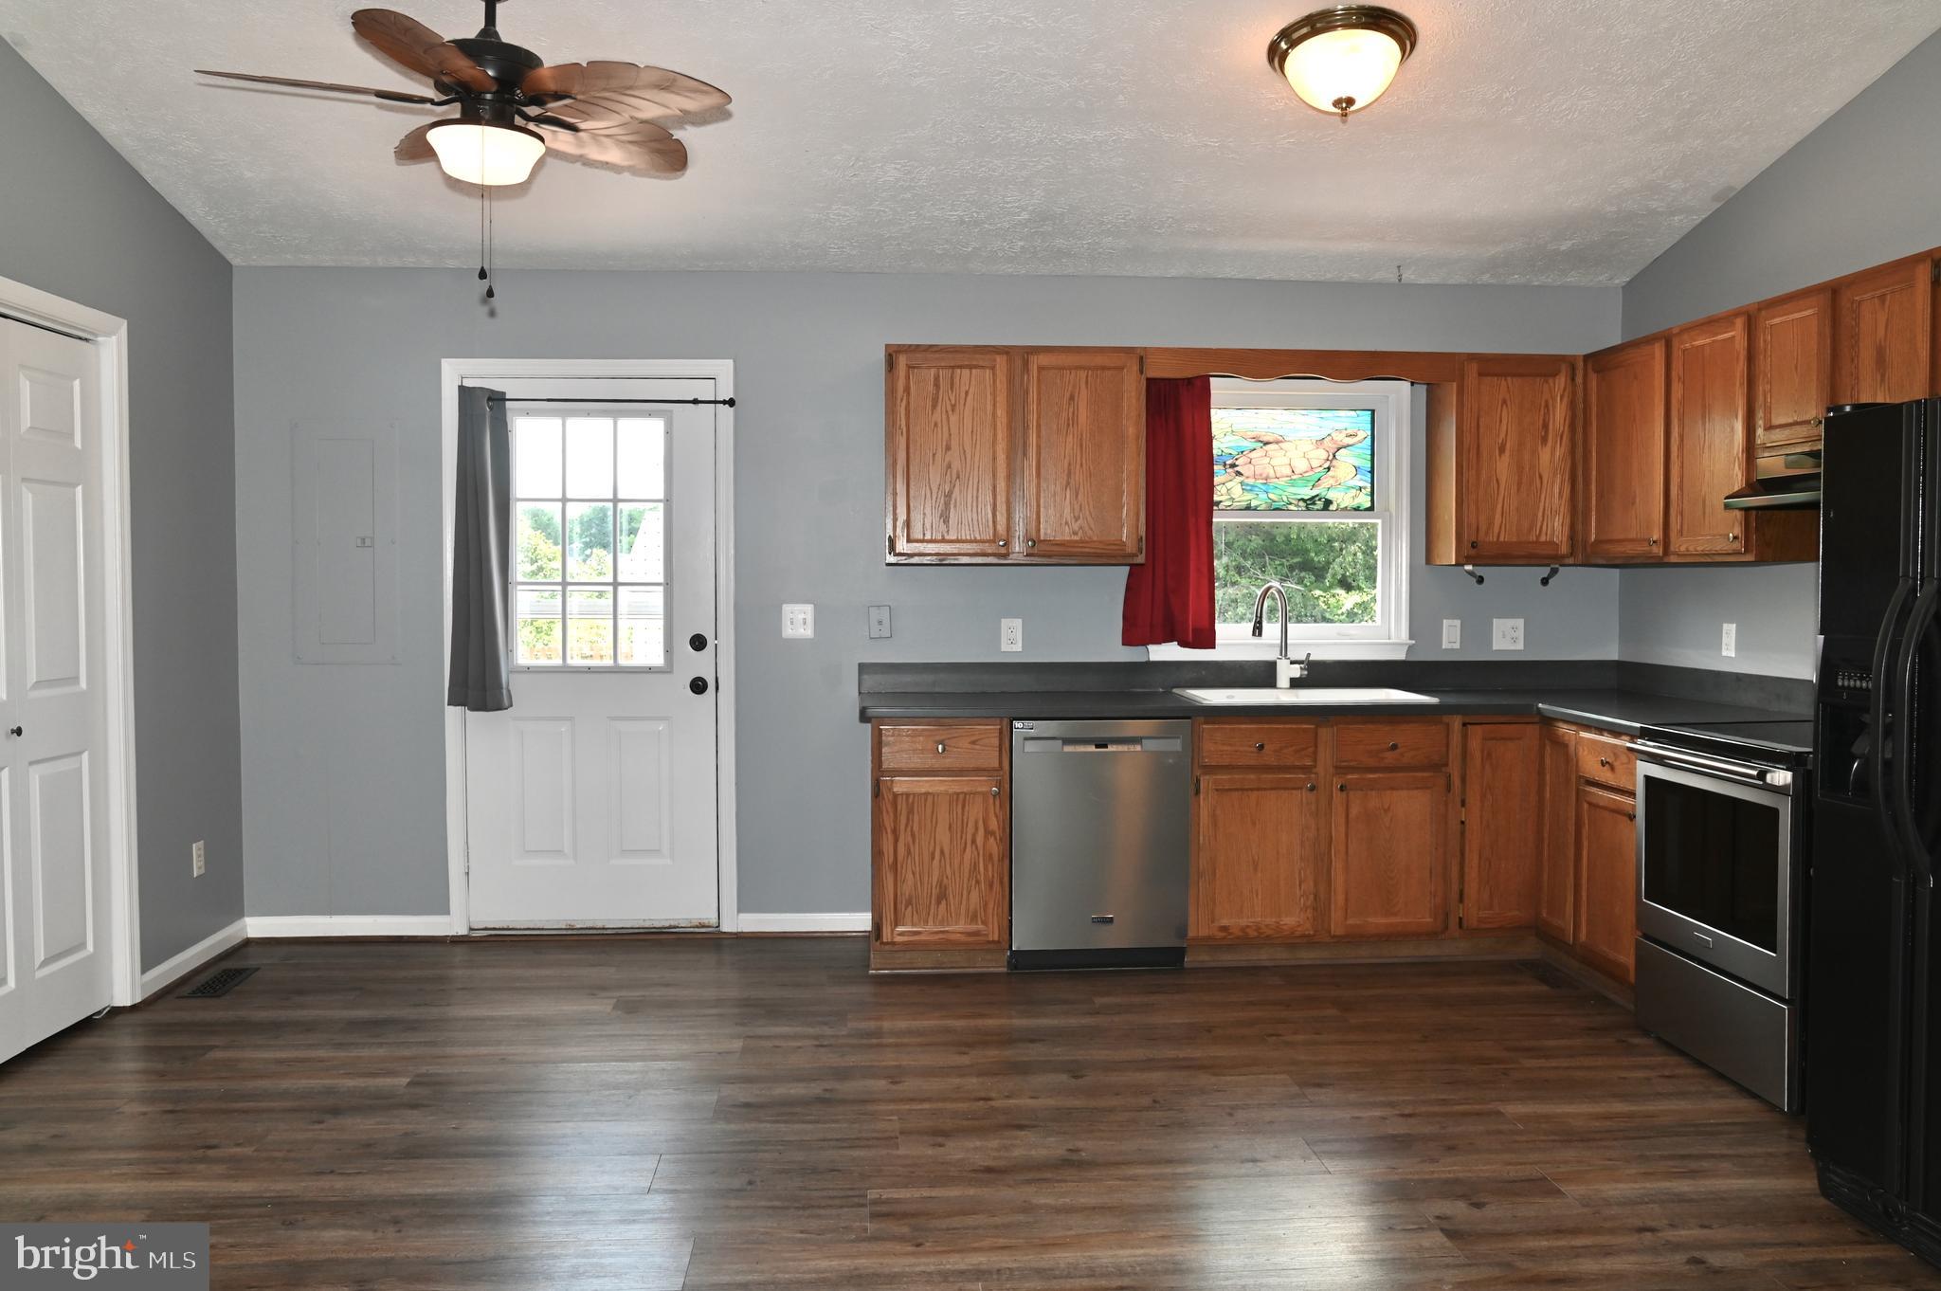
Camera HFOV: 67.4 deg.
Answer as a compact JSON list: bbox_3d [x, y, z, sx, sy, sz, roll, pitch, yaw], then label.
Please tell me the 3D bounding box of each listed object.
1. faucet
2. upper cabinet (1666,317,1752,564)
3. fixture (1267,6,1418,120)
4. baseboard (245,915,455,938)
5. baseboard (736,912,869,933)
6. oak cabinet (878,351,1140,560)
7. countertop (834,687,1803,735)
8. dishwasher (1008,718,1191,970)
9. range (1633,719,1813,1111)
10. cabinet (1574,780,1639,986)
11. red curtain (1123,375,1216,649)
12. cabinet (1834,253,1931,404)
[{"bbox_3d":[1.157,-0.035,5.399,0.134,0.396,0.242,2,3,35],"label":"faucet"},{"bbox_3d":[2.444,-0.637,4.539,0.334,0.746,0.455,0,3,-4],"label":"upper cabinet"},{"bbox_3d":[1.020,-1.528,3.967,0.385,0.215,0.385,0,-10,-5],"label":"fixture"},{"bbox_3d":[-2.292,1.051,5.375,0.741,0.084,0.015,0,3,-4],"label":"baseboard"},{"bbox_3d":[-0.623,1.035,5.439,0.490,0.074,0.016,0,2,-5],"label":"baseboard"},{"bbox_3d":[0.147,-0.674,5.285,0.916,0.762,0.310,0,2,-5],"label":"oak cabinet"},{"bbox_3d":[1.111,0.207,4.920,2.955,0.045,1.270,0,2,-5],"label":"countertop"},{"bbox_3d":[0.426,0.670,5.223,0.604,0.865,0.611,0,3,-4],"label":"dishwasher"},{"bbox_3d":[2.310,0.704,3.996,0.664,0.910,0.755,0,3,-4],"label":"range"},{"bbox_3d":[2.301,0.733,4.622,0.600,0.563,0.430,0,2,-5],"label":"cabinet"},{"bbox_3d":[0.739,-0.502,5.413,0.345,1.025,0.090,0,2,-5],"label":"red curtain"},{"bbox_3d":[2.520,-0.764,3.798,0.320,0.420,0.370,0,2,-5],"label":"cabinet"}]

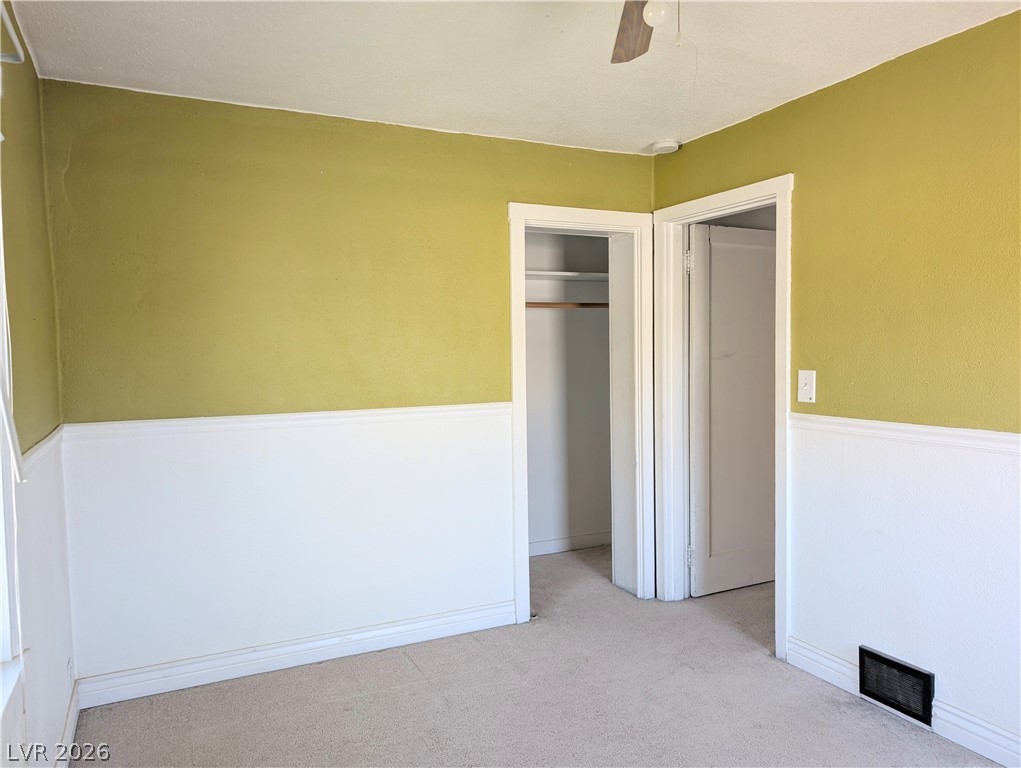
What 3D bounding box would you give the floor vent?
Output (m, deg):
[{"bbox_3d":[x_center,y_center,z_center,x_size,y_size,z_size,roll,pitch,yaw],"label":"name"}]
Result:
[{"bbox_3d":[1.453,1.132,2.673,0.030,0.190,0.295,-2,3,-26],"label":"floor vent"}]

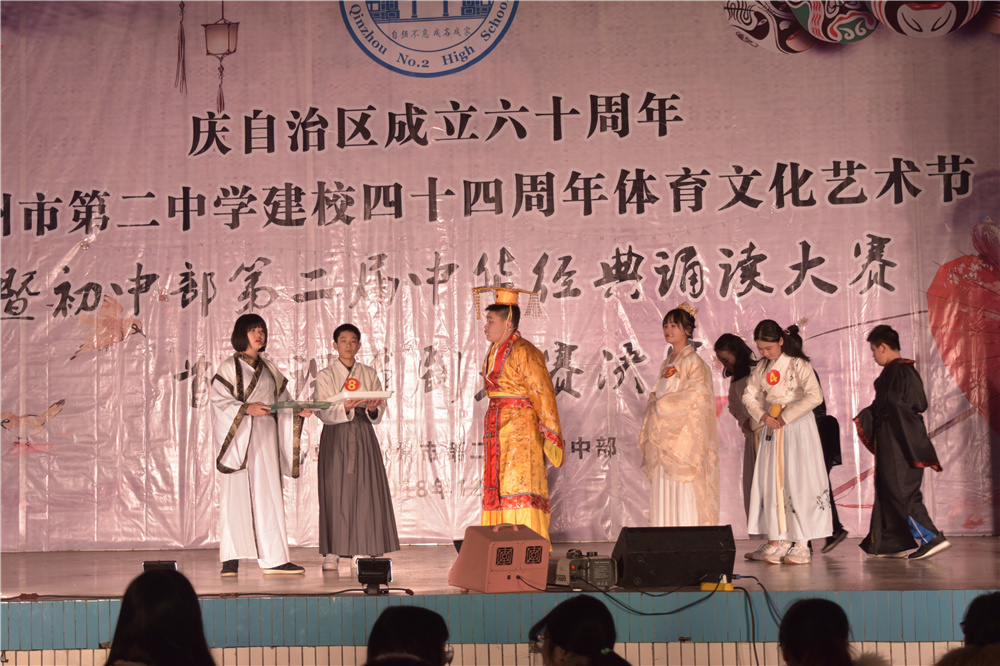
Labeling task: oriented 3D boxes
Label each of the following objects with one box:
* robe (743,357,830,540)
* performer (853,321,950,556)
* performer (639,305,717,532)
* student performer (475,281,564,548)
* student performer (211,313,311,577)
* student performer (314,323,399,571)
[{"bbox_3d":[1.786,0.711,11.900,0.550,1.180,0.440,-3,-4,27],"label":"robe"},{"bbox_3d":[2.567,0.694,12.250,0.580,1.500,0.520,-2,-3,17],"label":"performer"},{"bbox_3d":[1.163,0.650,12.450,0.460,1.650,0.520,2,-4,-44],"label":"performer"},{"bbox_3d":[0.129,0.587,12.700,0.540,1.790,0.540,0,-3,-22],"label":"student performer"},{"bbox_3d":[-1.531,0.705,12.195,0.510,1.645,0.420,0,-2,-28],"label":"student performer"},{"bbox_3d":[-0.938,0.732,12.423,0.500,1.585,0.430,-1,-2,-10],"label":"student performer"}]

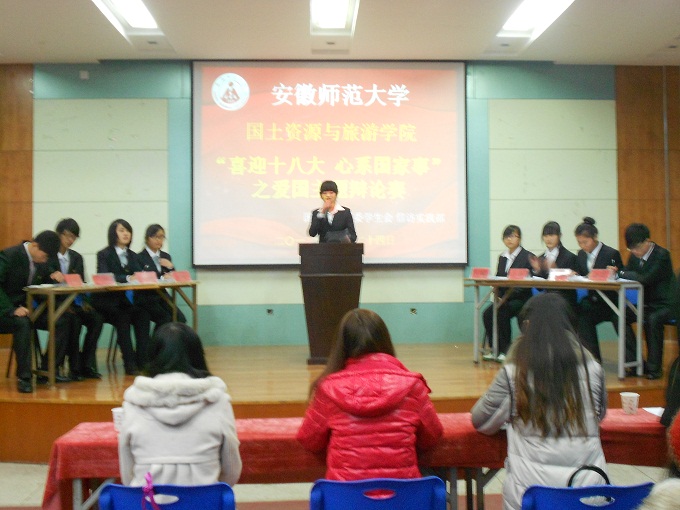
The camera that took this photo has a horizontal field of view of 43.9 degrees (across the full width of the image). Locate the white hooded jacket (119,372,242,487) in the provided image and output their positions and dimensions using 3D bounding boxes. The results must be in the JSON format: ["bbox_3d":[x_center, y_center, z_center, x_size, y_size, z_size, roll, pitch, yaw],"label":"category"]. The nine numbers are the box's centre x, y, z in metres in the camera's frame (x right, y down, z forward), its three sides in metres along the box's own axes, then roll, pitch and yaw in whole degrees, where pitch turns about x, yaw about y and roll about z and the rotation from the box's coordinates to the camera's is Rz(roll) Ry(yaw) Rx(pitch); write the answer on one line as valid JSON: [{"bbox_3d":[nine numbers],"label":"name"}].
[{"bbox_3d":[-0.530,0.695,2.870,0.440,0.610,0.440,-1,0,-3],"label":"white hooded jacket"}]

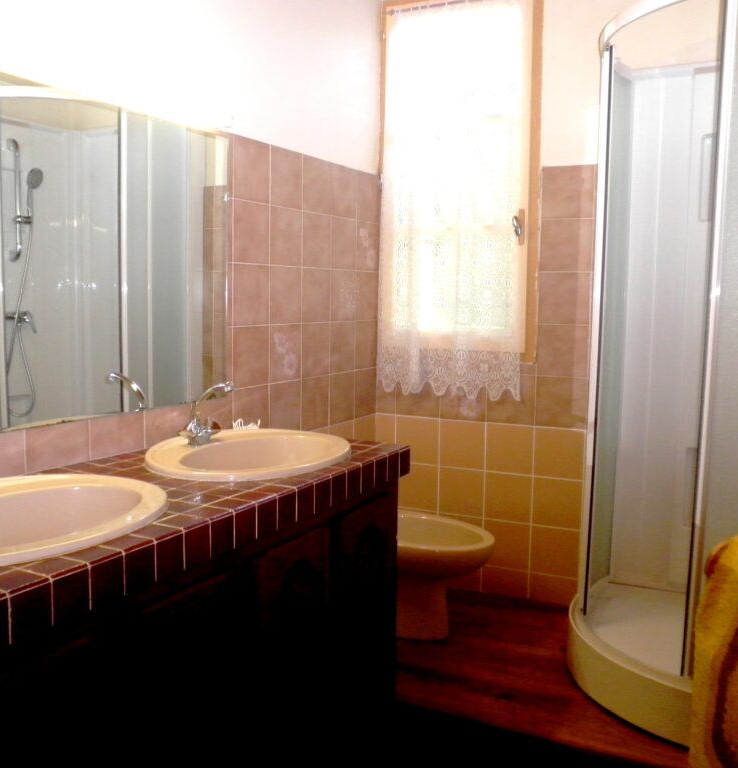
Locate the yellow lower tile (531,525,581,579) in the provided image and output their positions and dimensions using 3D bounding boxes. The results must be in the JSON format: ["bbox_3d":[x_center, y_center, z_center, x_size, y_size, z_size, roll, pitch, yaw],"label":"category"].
[{"bbox_3d":[0.730,0.662,3.018,0.200,0.200,0.010,4,7,27],"label":"yellow lower tile"}]

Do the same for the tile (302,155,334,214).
[{"bbox_3d":[-0.192,-0.726,2.788,0.010,0.198,0.198,4,7,27],"label":"tile"}]

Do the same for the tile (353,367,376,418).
[{"bbox_3d":[-0.015,0.036,3.222,0.010,0.200,0.200,4,7,27],"label":"tile"}]

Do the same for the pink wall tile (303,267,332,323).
[{"bbox_3d":[-0.199,-0.325,2.859,0.012,0.198,0.198,4,7,27],"label":"pink wall tile"}]

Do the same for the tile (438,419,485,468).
[{"bbox_3d":[0.388,0.251,3.160,0.198,0.198,0.010,4,7,27],"label":"tile"}]

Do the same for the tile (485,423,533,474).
[{"bbox_3d":[0.566,0.262,3.095,0.198,0.198,0.012,4,7,27],"label":"tile"}]

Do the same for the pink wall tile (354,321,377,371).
[{"bbox_3d":[-0.013,-0.162,3.200,0.010,0.200,0.200,4,7,27],"label":"pink wall tile"}]

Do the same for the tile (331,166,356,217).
[{"bbox_3d":[-0.098,-0.734,2.959,0.010,0.200,0.200,4,7,27],"label":"tile"}]

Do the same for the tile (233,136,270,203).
[{"bbox_3d":[-0.372,-0.677,2.431,0.010,0.200,0.200,4,7,27],"label":"tile"}]

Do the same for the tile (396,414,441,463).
[{"bbox_3d":[0.209,0.236,3.246,0.200,0.200,0.010,4,7,27],"label":"tile"}]

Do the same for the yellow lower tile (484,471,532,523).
[{"bbox_3d":[0.568,0.462,3.090,0.198,0.198,0.010,4,7,27],"label":"yellow lower tile"}]

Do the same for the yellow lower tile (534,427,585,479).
[{"bbox_3d":[0.744,0.274,3.004,0.198,0.198,0.012,4,7,27],"label":"yellow lower tile"}]

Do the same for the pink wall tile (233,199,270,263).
[{"bbox_3d":[-0.380,-0.487,2.455,0.010,0.198,0.198,4,7,27],"label":"pink wall tile"}]

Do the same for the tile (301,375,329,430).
[{"bbox_3d":[-0.204,0.072,2.904,0.012,0.198,0.198,4,7,27],"label":"tile"}]

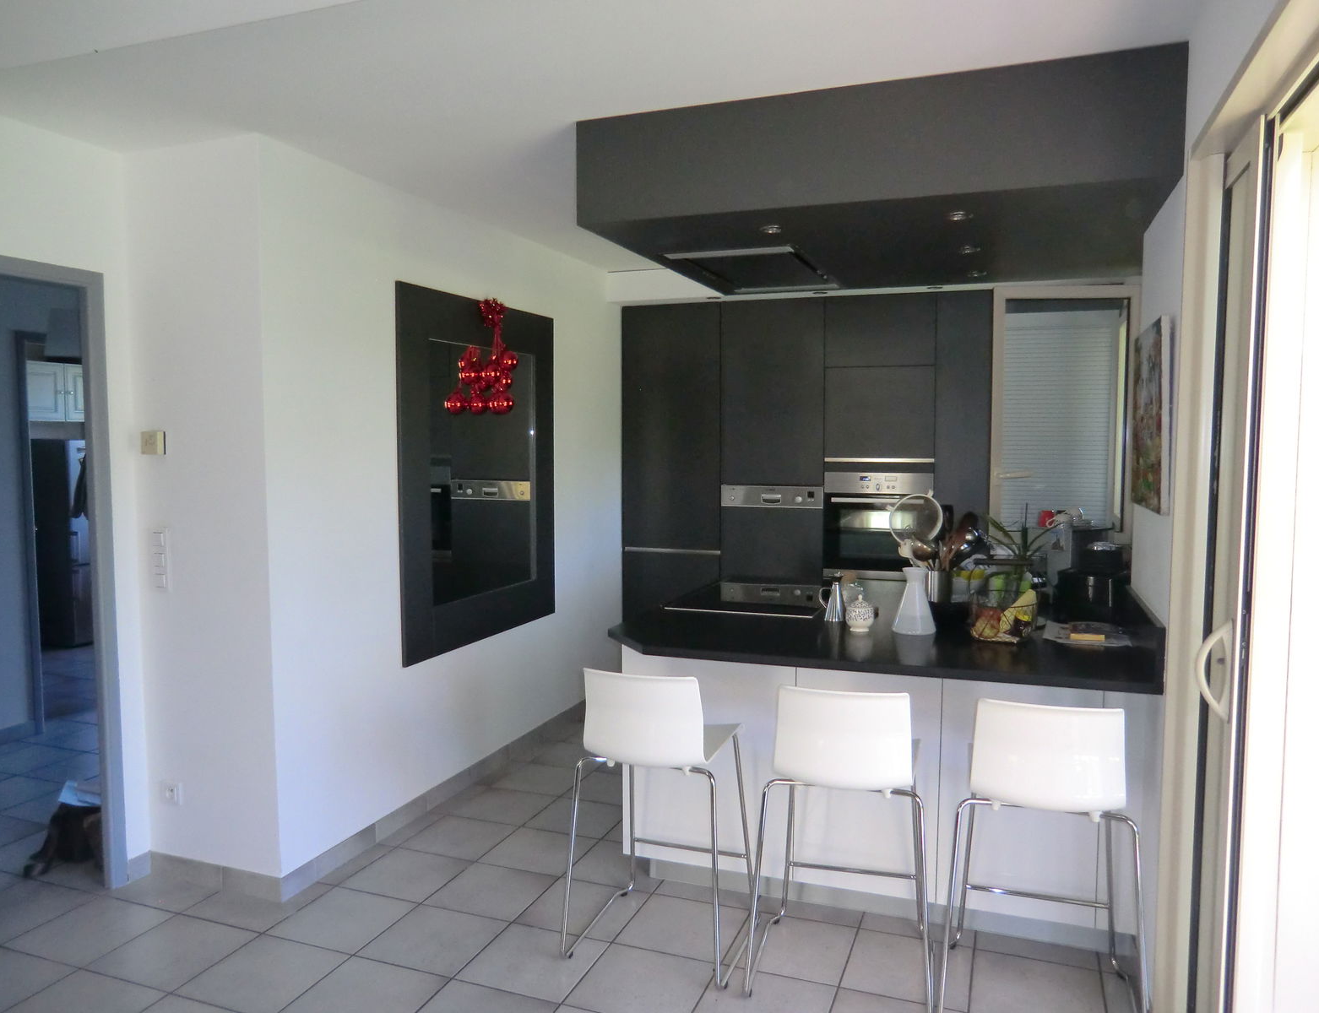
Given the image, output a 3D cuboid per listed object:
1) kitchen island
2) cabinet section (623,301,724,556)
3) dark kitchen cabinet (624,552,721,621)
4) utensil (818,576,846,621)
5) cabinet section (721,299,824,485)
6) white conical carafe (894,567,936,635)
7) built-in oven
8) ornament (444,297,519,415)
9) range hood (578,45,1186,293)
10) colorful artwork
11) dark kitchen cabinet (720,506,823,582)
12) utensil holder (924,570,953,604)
[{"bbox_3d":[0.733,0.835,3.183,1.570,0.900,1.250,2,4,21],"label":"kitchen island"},{"bbox_3d":[0.173,-0.477,5.787,0.612,1.457,0.580,1,4,21],"label":"cabinet section"},{"bbox_3d":[0.166,0.636,5.819,0.611,0.810,0.584,2,4,21],"label":"dark kitchen cabinet"},{"bbox_3d":[0.649,0.339,3.471,0.104,0.165,0.068,1,4,20],"label":"utensil"},{"bbox_3d":[0.740,-0.657,5.557,0.602,1.054,0.580,1,4,21],"label":"cabinet section"},{"bbox_3d":[0.813,0.298,2.982,0.136,0.200,0.136,2,4,21],"label":"white conical carafe"},{"bbox_3d":[1.288,0.095,5.366,0.597,0.593,0.550,1,4,20],"label":"built-in oven"},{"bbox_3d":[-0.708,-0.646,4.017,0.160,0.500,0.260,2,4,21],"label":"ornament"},{"bbox_3d":[0.804,-1.068,3.321,1.692,0.324,1.439,1,4,20],"label":"range hood"},{"bbox_3d":[1.387,-0.253,2.653,0.022,0.508,0.616,2,4,21],"label":"colorful artwork"},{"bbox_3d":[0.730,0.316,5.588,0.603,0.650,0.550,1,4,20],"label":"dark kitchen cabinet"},{"bbox_3d":[0.950,0.302,3.207,0.112,0.160,0.112,1,4,21],"label":"utensil holder"}]

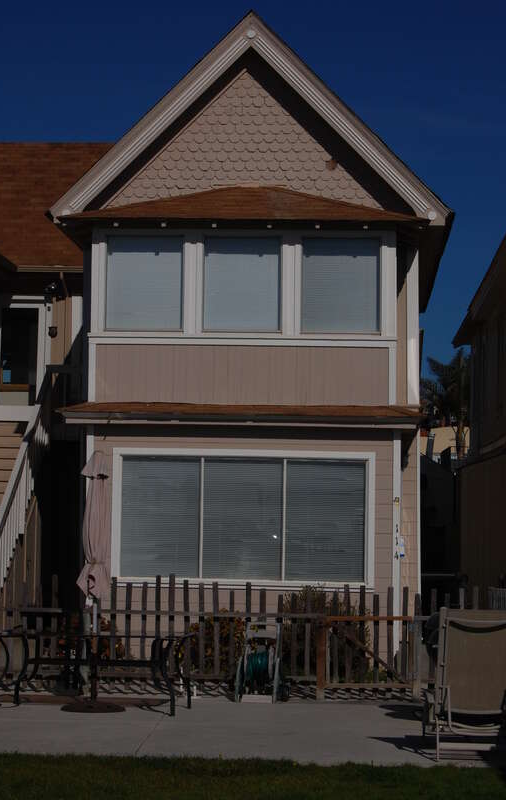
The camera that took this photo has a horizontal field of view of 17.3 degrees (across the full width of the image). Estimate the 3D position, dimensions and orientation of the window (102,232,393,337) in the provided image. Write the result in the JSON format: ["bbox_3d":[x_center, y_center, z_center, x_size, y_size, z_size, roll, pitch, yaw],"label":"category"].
[{"bbox_3d":[-0.116,-1.384,20.349,3.515,1.255,0.300,0,-6,3],"label":"window"}]

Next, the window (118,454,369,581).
[{"bbox_3d":[-0.118,1.368,19.407,2.950,1.464,0.110,1,-4,4],"label":"window"}]

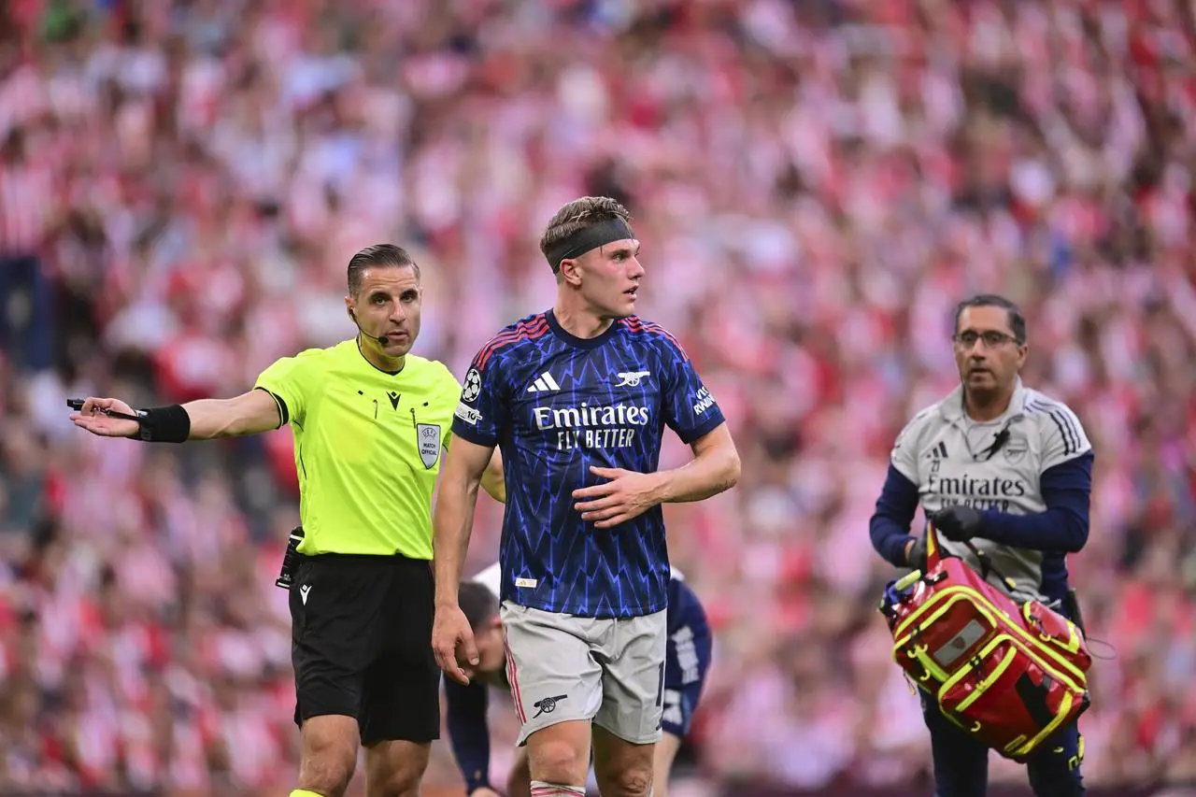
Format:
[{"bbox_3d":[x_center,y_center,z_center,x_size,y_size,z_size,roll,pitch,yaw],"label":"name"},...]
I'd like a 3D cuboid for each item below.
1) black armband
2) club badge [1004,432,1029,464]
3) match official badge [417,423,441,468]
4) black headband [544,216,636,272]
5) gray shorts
[{"bbox_3d":[-1.013,0.059,31.000,0.100,0.085,0.080,0,0,-29],"label":"black armband"},{"bbox_3d":[1.095,0.132,34.800,0.064,0.080,0.010,0,-10,2],"label":"club badge"},{"bbox_3d":[-0.397,0.110,31.250,0.063,0.105,0.010,2,-6,-22],"label":"match official badge"},{"bbox_3d":[-0.018,-0.356,30.900,0.205,0.075,0.170,-24,-12,28],"label":"black headband"},{"bbox_3d":[-0.034,0.603,30.950,0.400,0.420,0.300,0,0,-16],"label":"gray shorts"}]

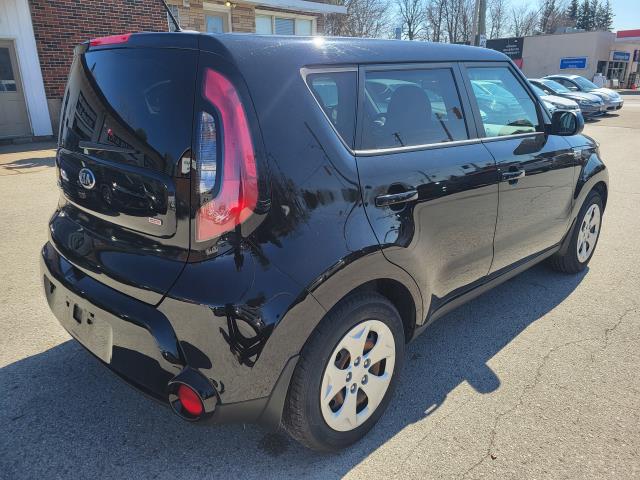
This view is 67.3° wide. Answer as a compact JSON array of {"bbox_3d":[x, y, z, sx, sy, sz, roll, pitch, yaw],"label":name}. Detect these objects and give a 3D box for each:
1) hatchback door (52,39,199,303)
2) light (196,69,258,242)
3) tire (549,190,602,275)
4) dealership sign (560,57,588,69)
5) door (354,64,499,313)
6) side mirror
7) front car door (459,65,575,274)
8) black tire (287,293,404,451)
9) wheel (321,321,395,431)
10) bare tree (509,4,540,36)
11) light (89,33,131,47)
[{"bbox_3d":[-0.819,-0.329,1.896,0.380,0.900,1.280,-17,23,-42],"label":"hatchback door"},{"bbox_3d":[-0.285,-0.233,1.347,0.210,0.490,0.200,9,20,30],"label":"light"},{"bbox_3d":[1.928,-0.066,3.622,0.650,0.650,0.210,-17,23,-42],"label":"tire"},{"bbox_3d":[24.258,-16.986,46.000,2.250,1.050,0.100,7,19,25],"label":"dealership sign"},{"bbox_3d":[0.427,-0.209,2.050,1.050,1.080,0.240,-17,23,-42],"label":"door"},{"bbox_3d":[1.359,-0.642,2.643,0.140,0.150,0.200,-17,23,-42],"label":"side mirror"},{"bbox_3d":[1.120,-0.401,2.709,1.190,1.140,0.240,-17,23,-42],"label":"front car door"},{"bbox_3d":[0.093,0.501,1.915,0.650,0.650,0.210,-17,23,-42],"label":"black tire"},{"bbox_3d":[0.107,0.506,1.901,0.440,0.440,0.160,-17,23,-42],"label":"wheel"},{"bbox_3d":[26.376,-24.957,62.000,4.200,9.800,4.200,6,18,21],"label":"bare tree"},{"bbox_3d":[-0.788,-0.751,1.813,0.060,0.035,0.380,-17,23,-42],"label":"light"}]

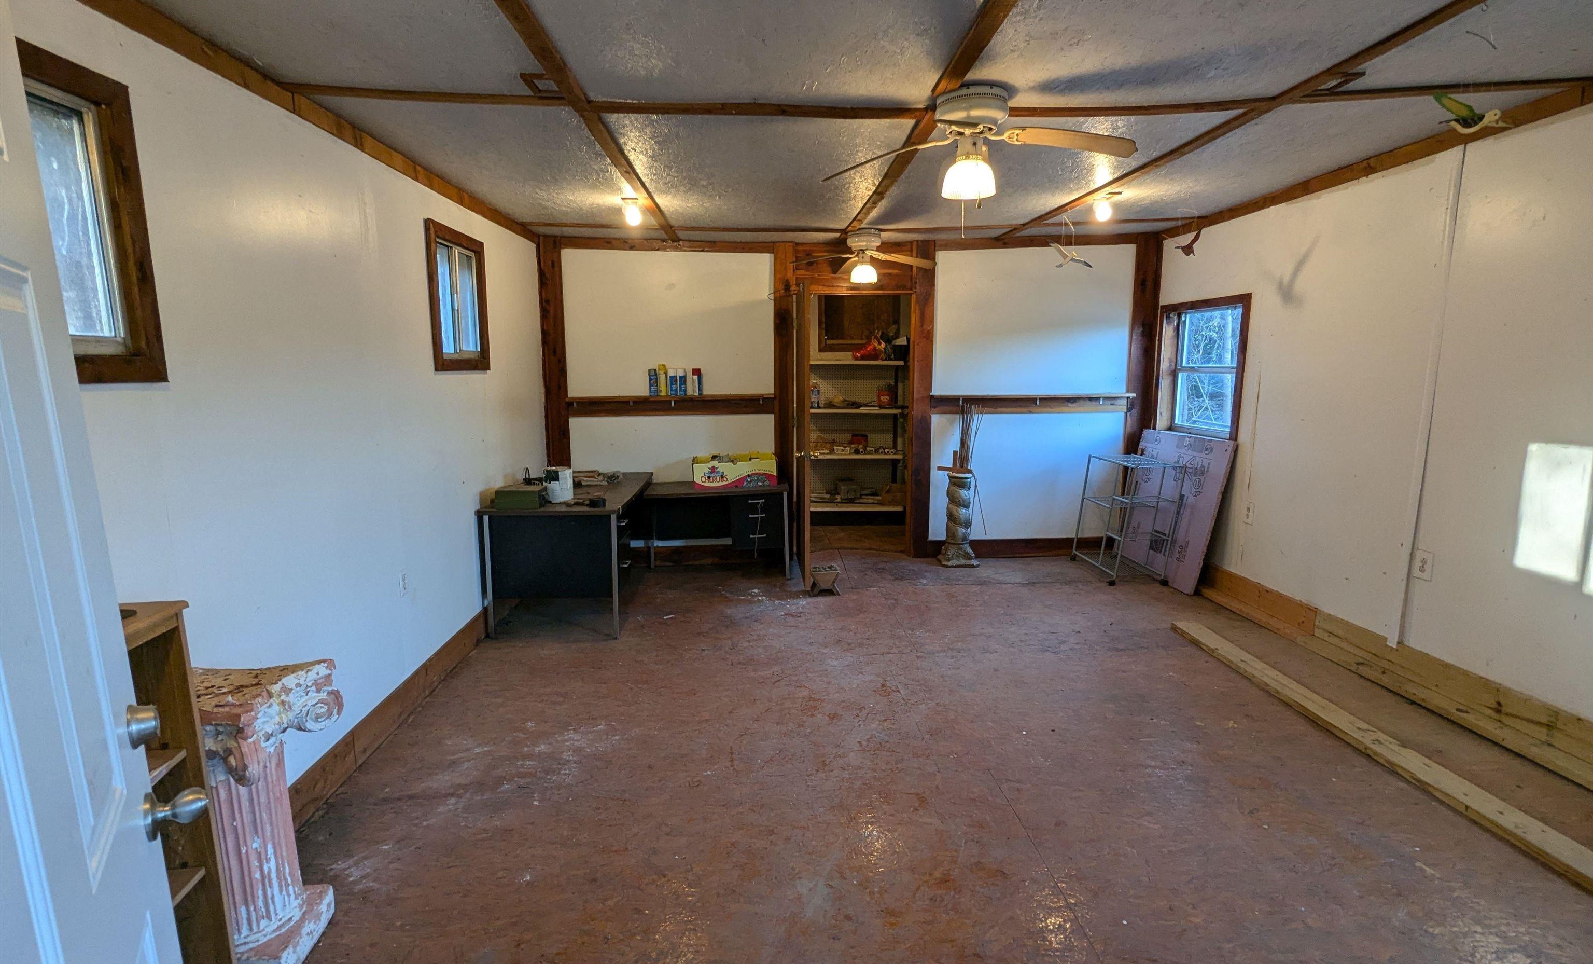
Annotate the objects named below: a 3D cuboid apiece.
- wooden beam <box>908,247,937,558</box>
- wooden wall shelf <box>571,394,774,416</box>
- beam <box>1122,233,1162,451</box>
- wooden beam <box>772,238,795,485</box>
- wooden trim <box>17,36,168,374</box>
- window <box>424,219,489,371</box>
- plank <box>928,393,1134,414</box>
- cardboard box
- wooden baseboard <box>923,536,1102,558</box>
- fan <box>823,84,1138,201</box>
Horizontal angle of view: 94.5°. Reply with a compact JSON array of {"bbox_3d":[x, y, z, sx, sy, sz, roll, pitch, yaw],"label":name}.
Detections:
[{"bbox_3d":[0.981,-0.594,5.760,0.147,2.416,0.090,0,9,-3],"label":"wooden beam"},{"bbox_3d":[-0.937,-0.578,5.591,1.551,0.144,0.130,0,9,-3],"label":"wooden wall shelf"},{"bbox_3d":[2.692,-0.650,5.837,0.207,2.501,0.090,0,9,-3],"label":"beam"},{"bbox_3d":[-0.074,-0.686,5.531,0.146,2.120,0.055,-1,9,-2],"label":"wooden beam"},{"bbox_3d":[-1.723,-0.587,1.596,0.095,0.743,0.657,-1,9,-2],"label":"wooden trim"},{"bbox_3d":[-1.795,-0.948,3.886,0.070,0.718,0.727,0,9,-3],"label":"window"},{"bbox_3d":[1.814,-0.603,5.725,1.588,0.148,0.130,0,9,-3],"label":"plank"},{"bbox_3d":[-0.470,-0.081,5.461,0.595,0.190,0.390,-2,9,-12],"label":"cardboard box"},{"bbox_3d":[1.758,0.508,5.812,1.495,0.143,0.035,-1,9,-2],"label":"wooden baseboard"},{"bbox_3d":[0.586,-1.130,2.475,1.072,0.329,1.072,1,9,13],"label":"fan"}]

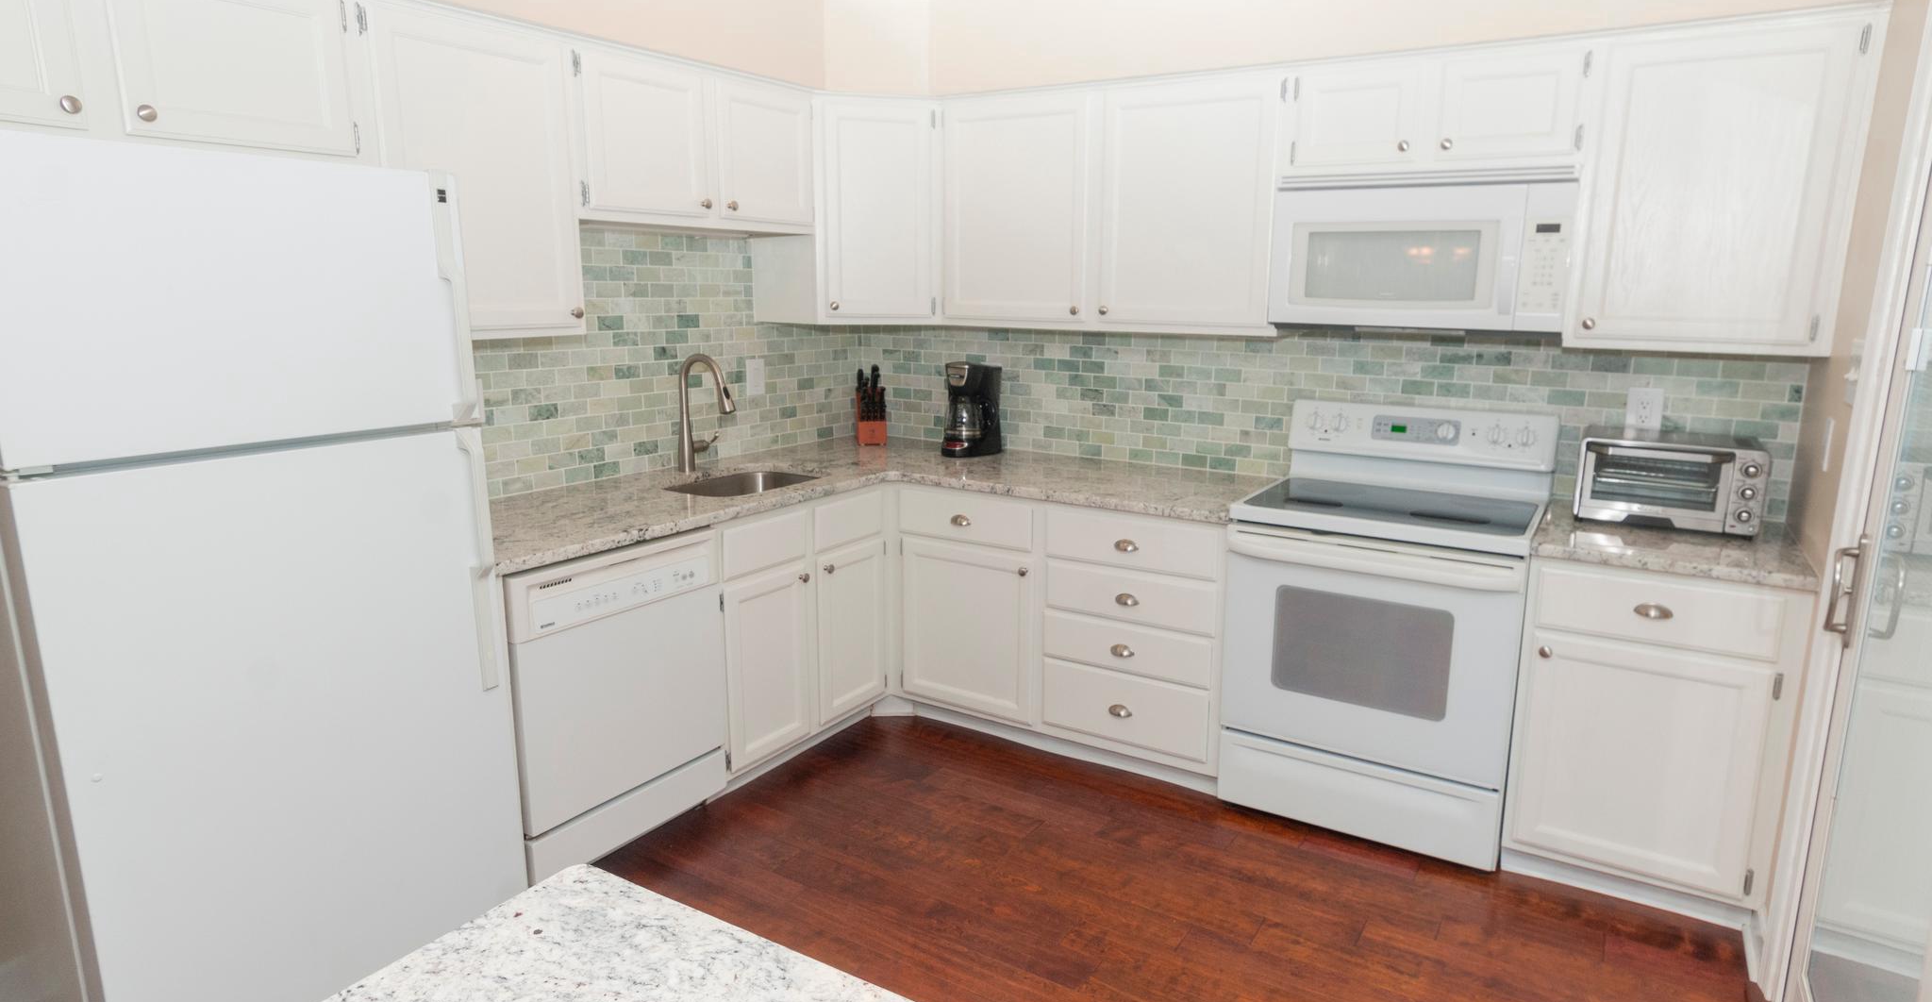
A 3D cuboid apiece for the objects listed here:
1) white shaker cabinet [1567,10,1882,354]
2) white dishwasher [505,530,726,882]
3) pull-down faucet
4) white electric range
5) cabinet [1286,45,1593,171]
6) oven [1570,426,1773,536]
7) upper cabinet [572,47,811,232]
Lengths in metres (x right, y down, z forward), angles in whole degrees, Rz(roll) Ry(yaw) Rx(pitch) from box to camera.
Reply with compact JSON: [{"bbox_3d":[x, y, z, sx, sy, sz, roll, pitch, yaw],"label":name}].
[{"bbox_3d":[1.906,-0.786,2.488,0.543,0.766,0.325,7,14,29],"label":"white shaker cabinet"},{"bbox_3d":[-1.134,0.512,2.724,0.619,0.875,0.619,9,15,34],"label":"white dishwasher"},{"bbox_3d":[-0.848,-0.300,3.250,0.249,0.403,0.117,9,15,34],"label":"pull-down faucet"},{"bbox_3d":[1.244,0.335,2.886,0.757,1.160,0.655,7,13,30],"label":"white electric range"},{"bbox_3d":[1.325,-1.093,2.758,0.746,0.289,0.325,7,14,29],"label":"cabinet"},{"bbox_3d":[1.902,-0.049,2.613,0.395,0.220,0.290,9,14,35],"label":"oven"},{"bbox_3d":[-0.902,-1.084,3.023,0.325,0.455,0.908,9,15,34],"label":"upper cabinet"}]

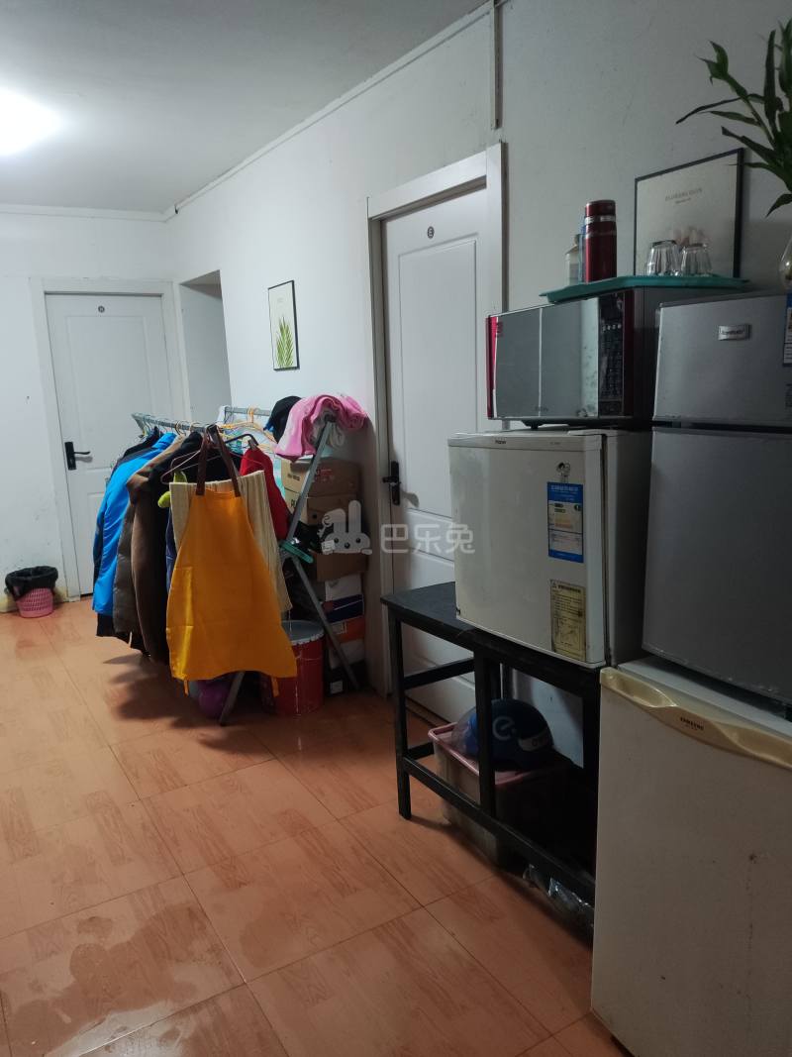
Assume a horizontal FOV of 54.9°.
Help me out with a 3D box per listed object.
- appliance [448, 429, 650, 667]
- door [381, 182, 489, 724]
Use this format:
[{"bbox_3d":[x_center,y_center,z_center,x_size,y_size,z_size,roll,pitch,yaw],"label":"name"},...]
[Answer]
[{"bbox_3d":[0.483,0.000,1.938,0.450,0.500,0.510,-8,11,-31],"label":"appliance"},{"bbox_3d":[0.167,-0.165,2.875,0.050,1.974,0.689,-9,14,-31],"label":"door"}]

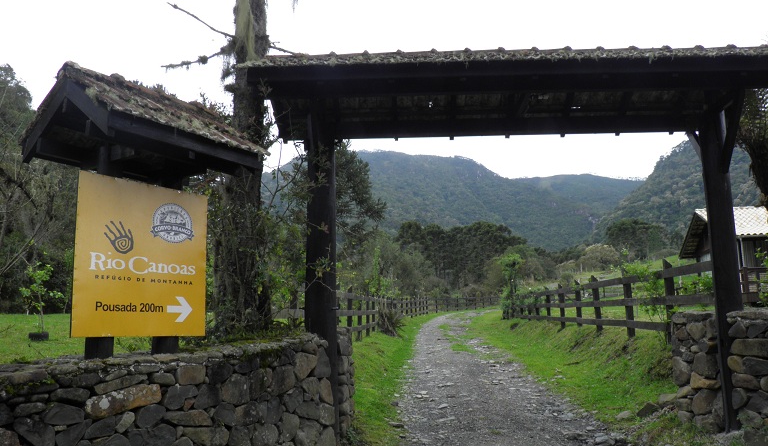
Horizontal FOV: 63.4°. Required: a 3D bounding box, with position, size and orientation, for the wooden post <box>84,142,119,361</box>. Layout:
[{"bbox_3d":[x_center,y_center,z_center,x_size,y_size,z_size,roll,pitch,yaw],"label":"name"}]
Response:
[{"bbox_3d":[-2.026,0.169,4.511,0.140,1.590,0.140,-6,-10,33],"label":"wooden post"}]

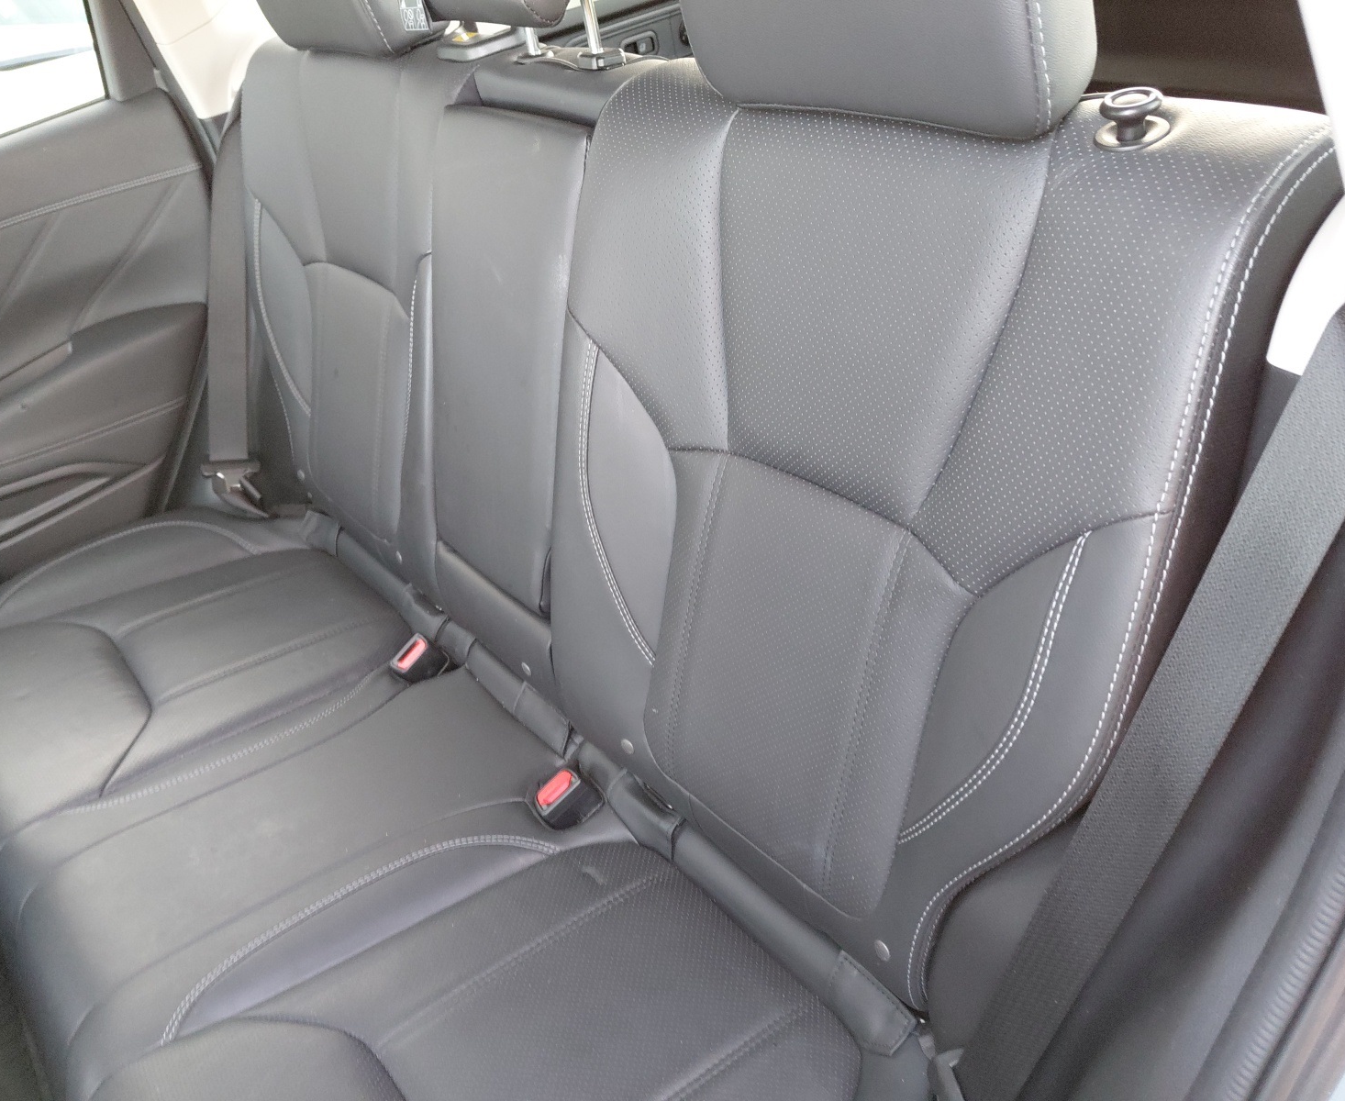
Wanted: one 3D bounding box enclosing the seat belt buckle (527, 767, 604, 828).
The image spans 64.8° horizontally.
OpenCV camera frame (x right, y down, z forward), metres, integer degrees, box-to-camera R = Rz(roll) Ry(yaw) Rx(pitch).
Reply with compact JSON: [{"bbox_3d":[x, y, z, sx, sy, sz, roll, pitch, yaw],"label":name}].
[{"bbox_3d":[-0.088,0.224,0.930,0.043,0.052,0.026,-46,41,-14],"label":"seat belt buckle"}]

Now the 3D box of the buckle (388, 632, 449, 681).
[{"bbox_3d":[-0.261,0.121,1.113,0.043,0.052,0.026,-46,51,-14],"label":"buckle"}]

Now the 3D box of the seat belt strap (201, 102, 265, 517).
[{"bbox_3d":[-0.541,-0.278,1.287,0.066,0.490,0.050,5,16,-4],"label":"seat belt strap"}]

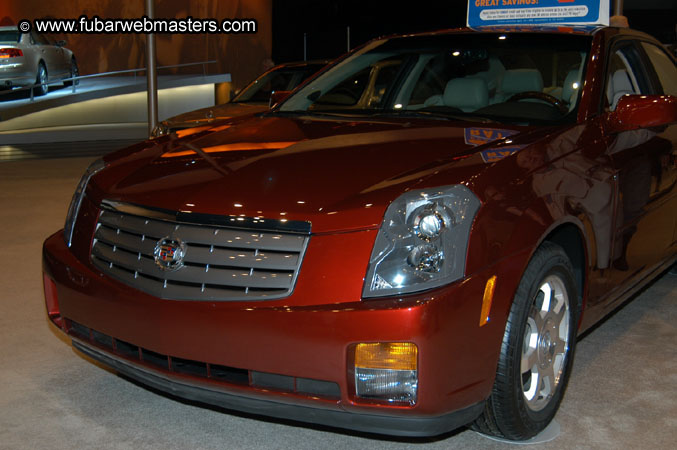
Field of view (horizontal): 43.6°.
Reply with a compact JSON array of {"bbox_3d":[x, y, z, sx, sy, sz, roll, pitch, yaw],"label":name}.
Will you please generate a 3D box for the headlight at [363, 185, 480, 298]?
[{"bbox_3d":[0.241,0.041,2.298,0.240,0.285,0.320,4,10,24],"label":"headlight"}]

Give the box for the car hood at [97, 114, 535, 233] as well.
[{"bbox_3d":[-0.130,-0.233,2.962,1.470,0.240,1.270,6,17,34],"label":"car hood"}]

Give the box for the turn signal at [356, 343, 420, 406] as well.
[{"bbox_3d":[0.129,0.382,2.242,0.160,0.150,0.090,5,11,26],"label":"turn signal"}]

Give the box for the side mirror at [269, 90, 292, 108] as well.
[{"bbox_3d":[-0.320,-0.606,4.282,0.220,0.140,0.140,6,11,34],"label":"side mirror"}]

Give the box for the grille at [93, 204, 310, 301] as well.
[{"bbox_3d":[-0.470,0.084,2.508,0.860,0.255,0.160,6,11,34],"label":"grille"}]

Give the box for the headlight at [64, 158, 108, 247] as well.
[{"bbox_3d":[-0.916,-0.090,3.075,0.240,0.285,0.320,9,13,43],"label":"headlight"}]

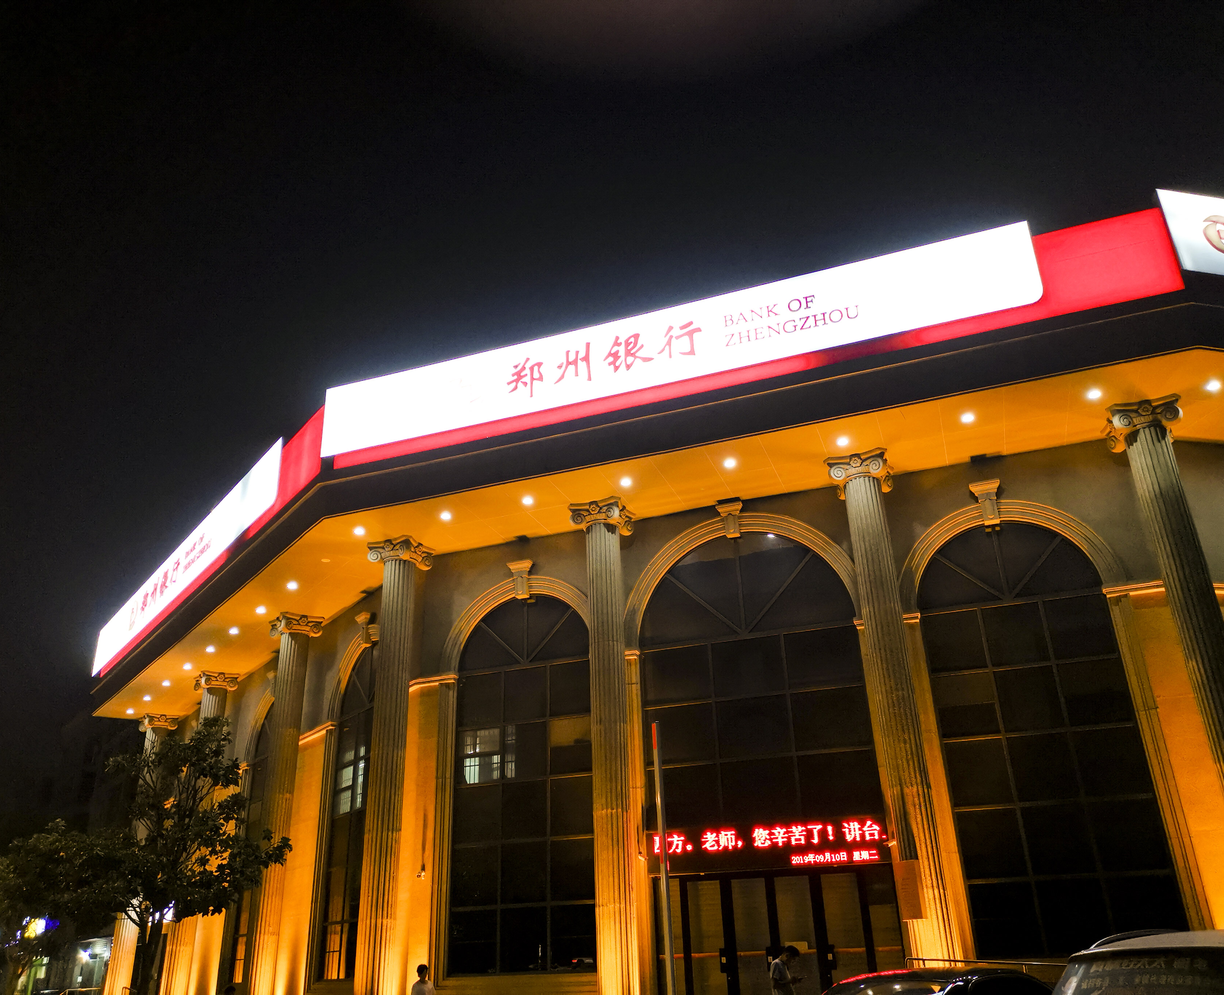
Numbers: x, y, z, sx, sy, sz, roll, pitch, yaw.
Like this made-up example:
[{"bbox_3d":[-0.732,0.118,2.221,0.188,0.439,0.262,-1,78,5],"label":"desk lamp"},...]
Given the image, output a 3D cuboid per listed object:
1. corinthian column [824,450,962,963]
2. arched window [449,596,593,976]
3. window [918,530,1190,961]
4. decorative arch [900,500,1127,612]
[{"bbox_3d":[5.040,3.838,18.363,1.215,9.898,1.215,-11,-27,17],"label":"corinthian column"},{"bbox_3d":[-1.764,5.593,21.182,3.234,7.517,0.280,-11,-27,17],"label":"arched window"},{"bbox_3d":[7.990,4.197,19.668,3.562,8.120,0.212,-10,-27,17],"label":"window"},{"bbox_3d":[7.771,1.082,20.807,4.155,2.099,0.318,-10,-27,17],"label":"decorative arch"}]

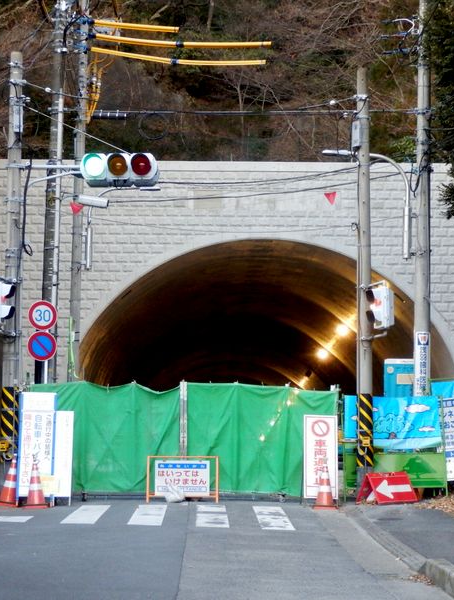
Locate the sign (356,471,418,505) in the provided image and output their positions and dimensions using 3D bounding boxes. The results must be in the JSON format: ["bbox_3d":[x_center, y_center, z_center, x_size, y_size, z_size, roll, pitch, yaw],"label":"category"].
[{"bbox_3d":[2.540,2.991,27.800,0.780,0.490,0.540,2,-4,-34],"label":"sign"}]

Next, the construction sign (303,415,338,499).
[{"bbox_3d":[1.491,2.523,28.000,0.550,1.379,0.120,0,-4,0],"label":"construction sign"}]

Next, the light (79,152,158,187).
[{"bbox_3d":[-1.734,-2.087,28.200,1.230,0.440,0.400,0,2,7],"label":"light"}]

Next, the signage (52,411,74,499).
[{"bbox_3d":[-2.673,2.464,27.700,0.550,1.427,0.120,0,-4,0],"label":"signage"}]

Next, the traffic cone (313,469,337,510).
[{"bbox_3d":[1.492,2.821,26.600,0.380,0.719,0.380,0,-4,0],"label":"traffic cone"}]

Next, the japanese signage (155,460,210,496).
[{"bbox_3d":[-0.709,2.846,28.000,0.880,0.580,0.070,0,-8,0],"label":"japanese signage"}]

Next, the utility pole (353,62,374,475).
[{"bbox_3d":[2.474,-0.423,31.600,0.280,7.556,0.280,0,-4,0],"label":"utility pole"}]

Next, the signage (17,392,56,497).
[{"bbox_3d":[-2.921,2.221,27.000,0.570,1.600,0.120,0,-3,-3],"label":"signage"}]

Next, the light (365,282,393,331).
[{"bbox_3d":[2.465,0.113,28.300,0.400,0.710,0.380,1,-3,-12],"label":"light"}]

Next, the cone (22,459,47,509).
[{"bbox_3d":[-2.831,2.717,25.900,0.380,0.715,0.380,0,-4,0],"label":"cone"}]

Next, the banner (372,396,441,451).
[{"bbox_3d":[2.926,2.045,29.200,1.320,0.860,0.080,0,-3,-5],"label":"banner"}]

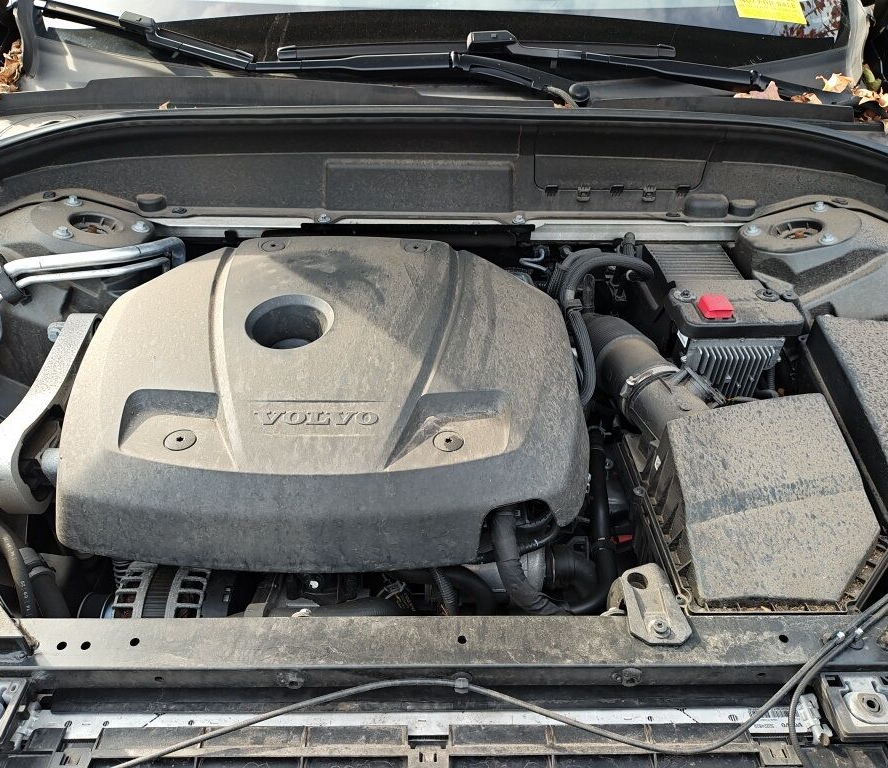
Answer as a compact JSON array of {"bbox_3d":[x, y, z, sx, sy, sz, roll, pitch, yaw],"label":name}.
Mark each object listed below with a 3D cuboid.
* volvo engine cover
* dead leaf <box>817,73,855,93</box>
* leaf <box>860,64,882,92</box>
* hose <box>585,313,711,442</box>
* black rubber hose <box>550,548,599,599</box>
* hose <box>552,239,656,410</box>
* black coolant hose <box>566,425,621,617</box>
[{"bbox_3d":[-0.146,-0.015,1.017,0.650,0.205,0.520,0,39,0],"label":"volvo engine cover"},{"bbox_3d":[0.720,-0.554,1.360,0.068,0.028,0.040,0,39,0],"label":"dead leaf"},{"bbox_3d":[0.815,-0.583,1.410,0.038,0.050,0.035,0,39,0],"label":"leaf"},{"bbox_3d":[0.277,-0.006,1.024,0.100,0.110,0.240,-9,40,-10],"label":"hose"},{"bbox_3d":[0.172,0.252,0.985,0.066,0.062,0.060,0,39,0],"label":"black rubber hose"},{"bbox_3d":[0.235,-0.093,1.108,0.150,0.120,0.280,0,39,0],"label":"hose"},{"bbox_3d":[0.200,0.191,1.004,0.065,0.130,0.220,0,39,0],"label":"black coolant hose"}]

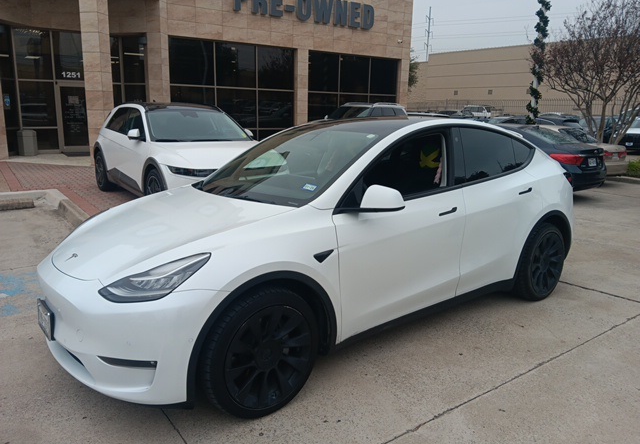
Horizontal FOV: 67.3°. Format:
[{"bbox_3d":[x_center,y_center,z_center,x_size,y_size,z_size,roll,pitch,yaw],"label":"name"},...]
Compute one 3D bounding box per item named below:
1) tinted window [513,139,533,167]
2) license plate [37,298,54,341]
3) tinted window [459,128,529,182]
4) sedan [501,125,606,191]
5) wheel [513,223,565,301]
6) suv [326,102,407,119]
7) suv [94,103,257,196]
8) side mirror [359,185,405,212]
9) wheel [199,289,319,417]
[{"bbox_3d":[1.737,-0.598,4.077,0.340,0.250,0.050,-8,-11,-37],"label":"tinted window"},{"bbox_3d":[-1.535,0.539,2.680,0.030,0.160,0.310,-8,15,-37],"label":"license plate"},{"bbox_3d":[1.356,-0.531,3.776,1.100,0.410,0.050,-8,-11,-37],"label":"tinted window"},{"bbox_3d":[3.970,-1.530,11.460,1.830,1.460,4.800,-8,15,-37],"label":"sedan"},{"bbox_3d":[1.959,0.358,4.348,0.710,0.710,0.250,-8,15,-37],"label":"wheel"},{"bbox_3d":[1.470,-3.200,16.400,1.900,1.700,4.750,8,14,32],"label":"suv"},{"bbox_3d":[-2.370,-1.170,8.120,1.890,1.600,4.630,-8,15,-36],"label":"suv"},{"bbox_3d":[0.366,-0.146,2.807,0.160,0.160,0.230,-8,15,-37],"label":"side mirror"},{"bbox_3d":[-0.323,0.685,2.605,0.710,0.710,0.250,-9,15,-39],"label":"wheel"}]

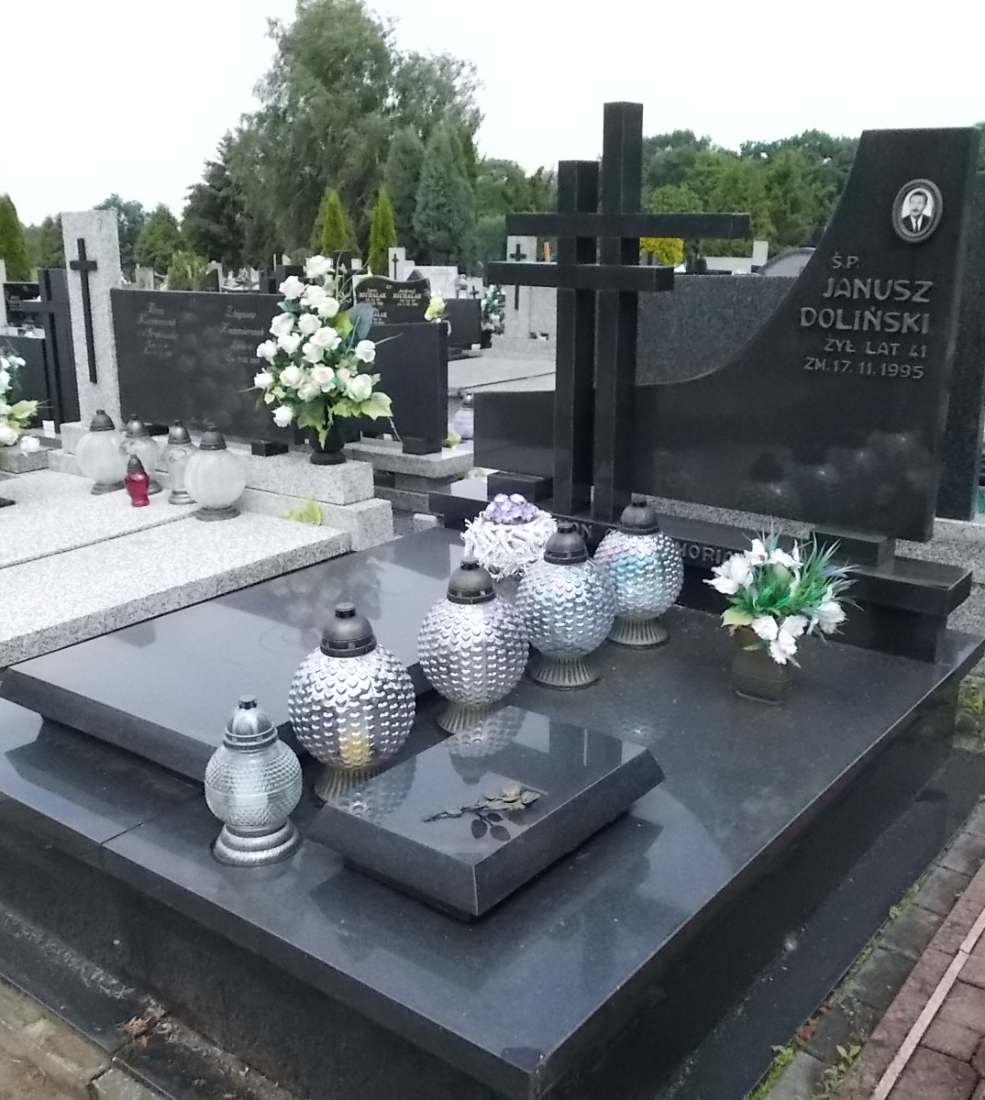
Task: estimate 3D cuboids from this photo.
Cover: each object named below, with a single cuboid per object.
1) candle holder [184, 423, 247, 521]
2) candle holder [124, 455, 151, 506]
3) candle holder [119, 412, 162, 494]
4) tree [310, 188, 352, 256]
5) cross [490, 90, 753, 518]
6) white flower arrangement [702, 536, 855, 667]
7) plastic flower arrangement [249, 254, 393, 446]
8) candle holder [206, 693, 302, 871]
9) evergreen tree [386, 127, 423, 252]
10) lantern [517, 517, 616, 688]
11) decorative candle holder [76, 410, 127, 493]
[{"bbox_3d":[-1.003,-0.291,3.996,0.217,0.342,0.217,0,15,0],"label":"candle holder"},{"bbox_3d":[-1.457,-0.291,4.537,0.102,0.199,0.102,11,20,36],"label":"candle holder"},{"bbox_3d":[-1.396,-0.388,4.387,0.165,0.312,0.165,12,19,36],"label":"candle holder"},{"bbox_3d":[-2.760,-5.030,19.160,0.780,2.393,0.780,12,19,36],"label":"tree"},{"bbox_3d":[0.330,-0.660,3.171,0.800,1.160,0.100,12,19,36],"label":"cross"},{"bbox_3d":[0.734,0.136,2.854,0.360,0.330,0.300,12,19,36],"label":"white flower arrangement"},{"bbox_3d":[-0.636,-0.747,4.201,0.520,0.730,0.440,11,20,36],"label":"plastic flower arrangement"},{"bbox_3d":[-0.422,0.395,1.952,0.174,0.285,0.174,0,16,0],"label":"candle holder"},{"bbox_3d":[-2.907,-11.351,37.276,1.621,5.511,1.621,0,15,0],"label":"evergreen tree"},{"bbox_3d":[0.172,0.120,2.582,0.233,0.370,0.233,0,15,0],"label":"lantern"},{"bbox_3d":[-1.684,-0.430,4.770,0.232,0.342,0.232,11,20,36],"label":"decorative candle holder"}]

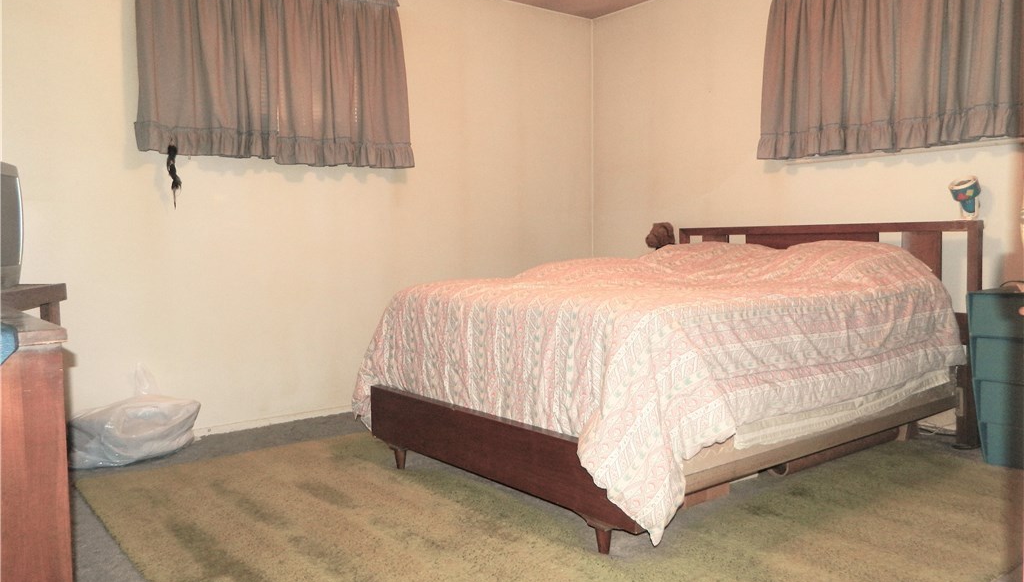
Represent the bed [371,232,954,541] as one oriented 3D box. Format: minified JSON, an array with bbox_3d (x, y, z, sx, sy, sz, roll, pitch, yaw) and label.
[{"bbox_3d":[0.593,0.186,3.224,2.030,0.780,1.840,-4,5,-39],"label":"bed"}]

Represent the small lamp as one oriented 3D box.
[{"bbox_3d":[1.963,-0.404,3.200,0.145,0.195,0.120,-4,5,-39],"label":"small lamp"}]

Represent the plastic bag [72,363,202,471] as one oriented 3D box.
[{"bbox_3d":[-1.673,0.556,3.276,0.600,0.360,0.290,-4,5,-39],"label":"plastic bag"}]

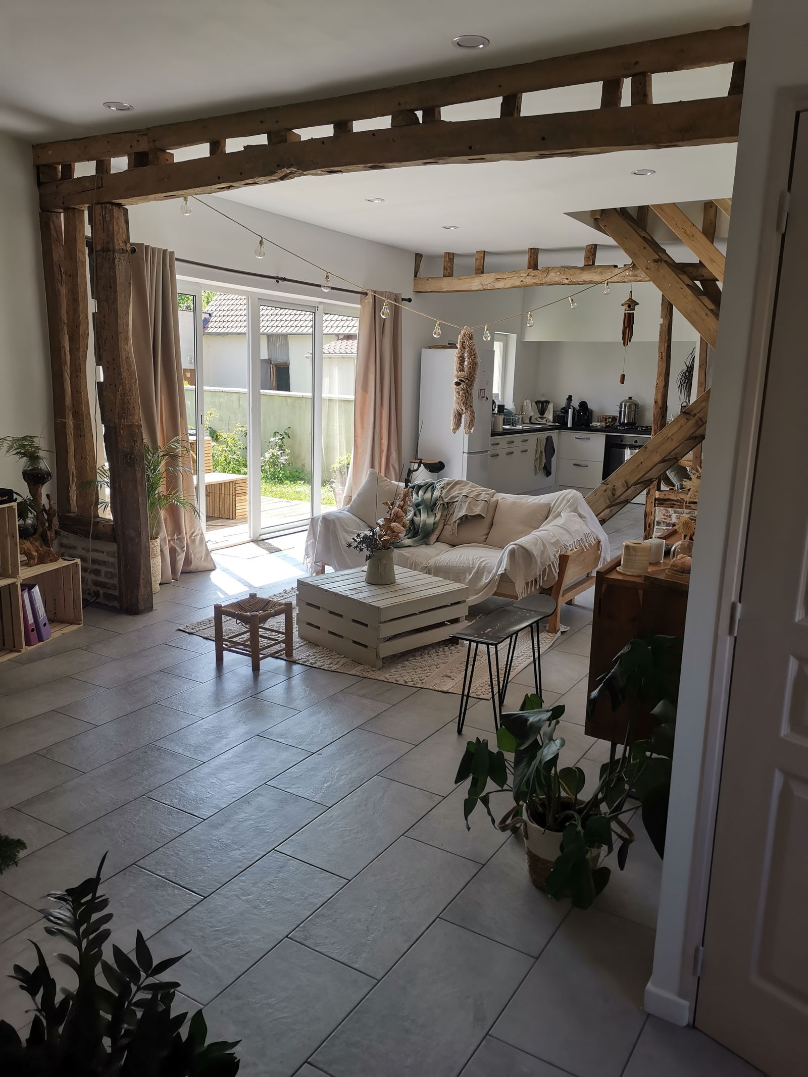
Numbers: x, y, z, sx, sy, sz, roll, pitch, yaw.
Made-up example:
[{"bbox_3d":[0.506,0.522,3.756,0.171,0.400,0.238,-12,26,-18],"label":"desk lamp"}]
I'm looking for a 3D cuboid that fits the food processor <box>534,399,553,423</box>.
[{"bbox_3d":[1.799,-1.641,10.890,0.280,0.310,0.280,6,12,18],"label":"food processor"}]

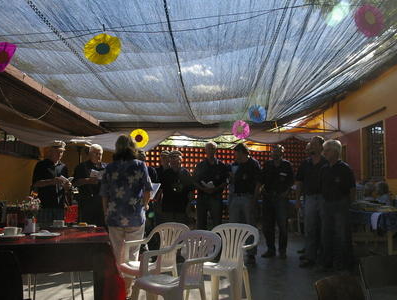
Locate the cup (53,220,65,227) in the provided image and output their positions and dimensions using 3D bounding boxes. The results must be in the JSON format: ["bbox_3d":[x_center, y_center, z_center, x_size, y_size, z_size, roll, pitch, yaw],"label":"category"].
[{"bbox_3d":[-1.055,0.559,2.850,0.095,0.058,0.080,0,-6,0],"label":"cup"}]

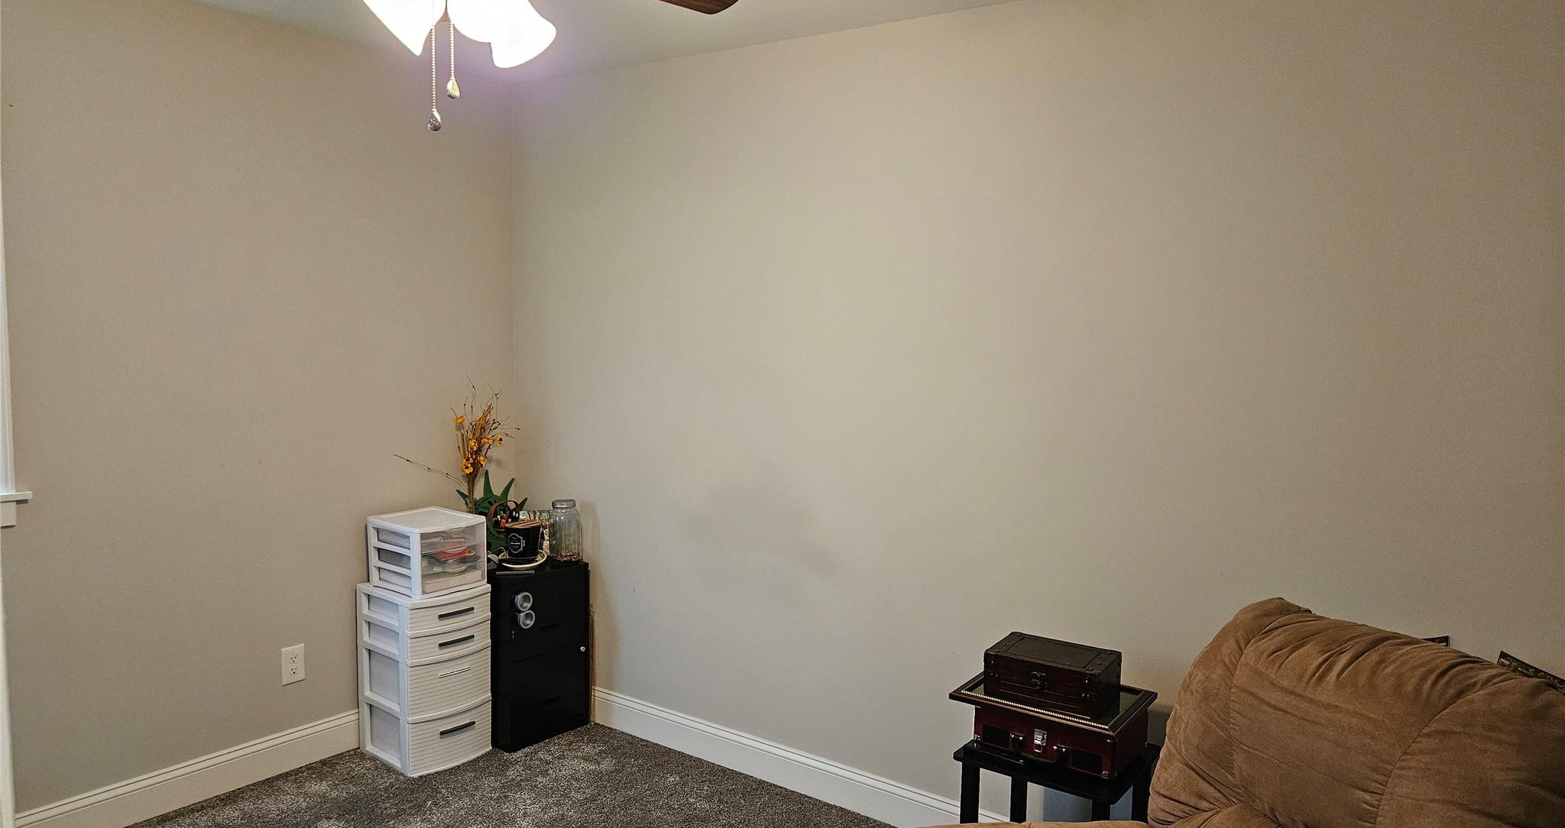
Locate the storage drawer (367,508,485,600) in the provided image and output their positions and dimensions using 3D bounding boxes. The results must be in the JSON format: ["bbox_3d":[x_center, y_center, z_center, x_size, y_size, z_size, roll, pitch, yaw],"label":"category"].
[{"bbox_3d":[-1.231,0.480,3.633,0.291,0.237,0.278,5,6,34],"label":"storage drawer"}]

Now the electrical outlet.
[{"bbox_3d":[-1.626,0.838,3.467,0.008,0.123,0.078,5,6,36],"label":"electrical outlet"}]

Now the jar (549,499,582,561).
[{"bbox_3d":[-0.814,0.438,3.910,0.122,0.218,0.122,2,5,0],"label":"jar"}]

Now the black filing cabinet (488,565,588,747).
[{"bbox_3d":[-1.016,0.863,3.917,0.457,0.620,0.356,6,6,39],"label":"black filing cabinet"}]

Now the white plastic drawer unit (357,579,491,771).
[{"bbox_3d":[-1.243,0.893,3.646,0.356,0.595,0.314,6,6,39],"label":"white plastic drawer unit"}]

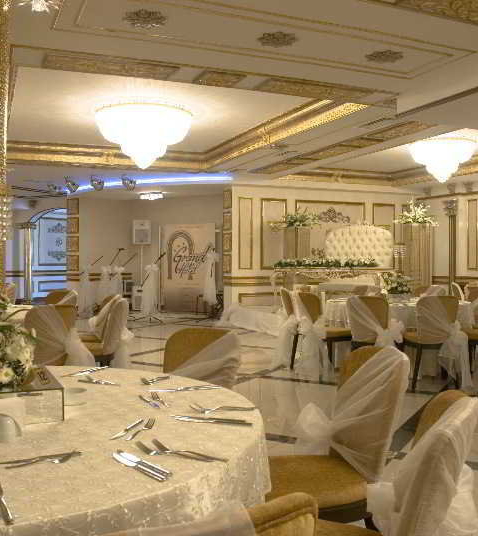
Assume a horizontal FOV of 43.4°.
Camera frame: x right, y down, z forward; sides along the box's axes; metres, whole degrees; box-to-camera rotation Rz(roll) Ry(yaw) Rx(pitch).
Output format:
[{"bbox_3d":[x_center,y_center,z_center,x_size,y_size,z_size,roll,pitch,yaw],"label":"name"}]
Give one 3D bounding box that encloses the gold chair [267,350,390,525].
[{"bbox_3d":[0.227,0.743,2.111,0.560,0.890,0.470,0,1,-18],"label":"gold chair"}]

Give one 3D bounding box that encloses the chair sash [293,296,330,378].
[{"bbox_3d":[0.730,0.686,6.220,0.270,0.840,0.440,0,0,-30],"label":"chair sash"}]

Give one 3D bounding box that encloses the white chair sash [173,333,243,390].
[{"bbox_3d":[-0.173,0.672,2.880,0.450,0.710,0.220,0,1,30],"label":"white chair sash"}]

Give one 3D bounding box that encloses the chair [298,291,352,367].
[{"bbox_3d":[0.920,0.685,6.420,0.550,0.880,0.470,0,0,-30],"label":"chair"}]

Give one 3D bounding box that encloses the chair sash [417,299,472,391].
[{"bbox_3d":[1.900,0.695,5.520,0.500,0.840,0.250,0,0,-8],"label":"chair sash"}]

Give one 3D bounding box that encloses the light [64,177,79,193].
[{"bbox_3d":[-2.964,-1.452,10.579,0.250,0.280,0.270,-1,1,-30],"label":"light"}]

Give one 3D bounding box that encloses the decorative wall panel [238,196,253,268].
[{"bbox_3d":[0.113,-0.642,10.842,0.300,1.300,0.040,-1,1,-24],"label":"decorative wall panel"}]

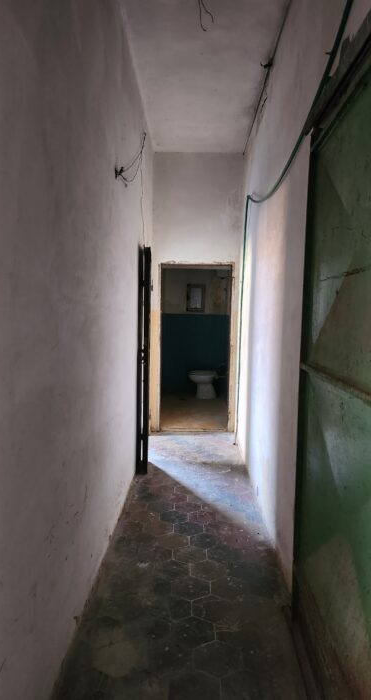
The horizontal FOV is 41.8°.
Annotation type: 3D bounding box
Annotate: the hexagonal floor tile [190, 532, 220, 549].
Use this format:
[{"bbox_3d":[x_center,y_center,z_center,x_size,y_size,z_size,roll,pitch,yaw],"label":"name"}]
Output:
[{"bbox_3d":[0.126,1.210,3.054,0.198,0.015,0.229,1,5,-1],"label":"hexagonal floor tile"}]

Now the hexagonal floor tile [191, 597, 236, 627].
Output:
[{"bbox_3d":[0.132,1.267,2.364,0.198,0.015,0.229,1,5,-1],"label":"hexagonal floor tile"}]

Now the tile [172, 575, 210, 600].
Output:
[{"bbox_3d":[0.031,1.251,2.535,0.198,0.015,0.229,1,5,-1],"label":"tile"}]

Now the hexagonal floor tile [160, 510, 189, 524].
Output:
[{"bbox_3d":[-0.077,1.178,3.397,0.198,0.015,0.229,1,5,-1],"label":"hexagonal floor tile"}]

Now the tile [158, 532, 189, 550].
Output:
[{"bbox_3d":[-0.074,1.207,3.052,0.198,0.015,0.229,1,5,-1],"label":"tile"}]

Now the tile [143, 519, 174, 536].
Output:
[{"bbox_3d":[-0.176,1.191,3.224,0.198,0.015,0.229,1,5,-1],"label":"tile"}]

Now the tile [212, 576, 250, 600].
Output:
[{"bbox_3d":[0.231,1.254,2.537,0.198,0.015,0.229,1,5,-1],"label":"tile"}]

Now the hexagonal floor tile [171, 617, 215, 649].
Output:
[{"bbox_3d":[0.034,1.279,2.190,0.198,0.015,0.229,1,5,-1],"label":"hexagonal floor tile"}]

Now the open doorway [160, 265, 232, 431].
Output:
[{"bbox_3d":[0.119,-0.013,5.769,0.830,1.970,0.150,1,5,-1],"label":"open doorway"}]

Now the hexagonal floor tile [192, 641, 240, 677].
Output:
[{"bbox_3d":[0.135,1.295,2.018,0.198,0.015,0.229,1,5,-1],"label":"hexagonal floor tile"}]

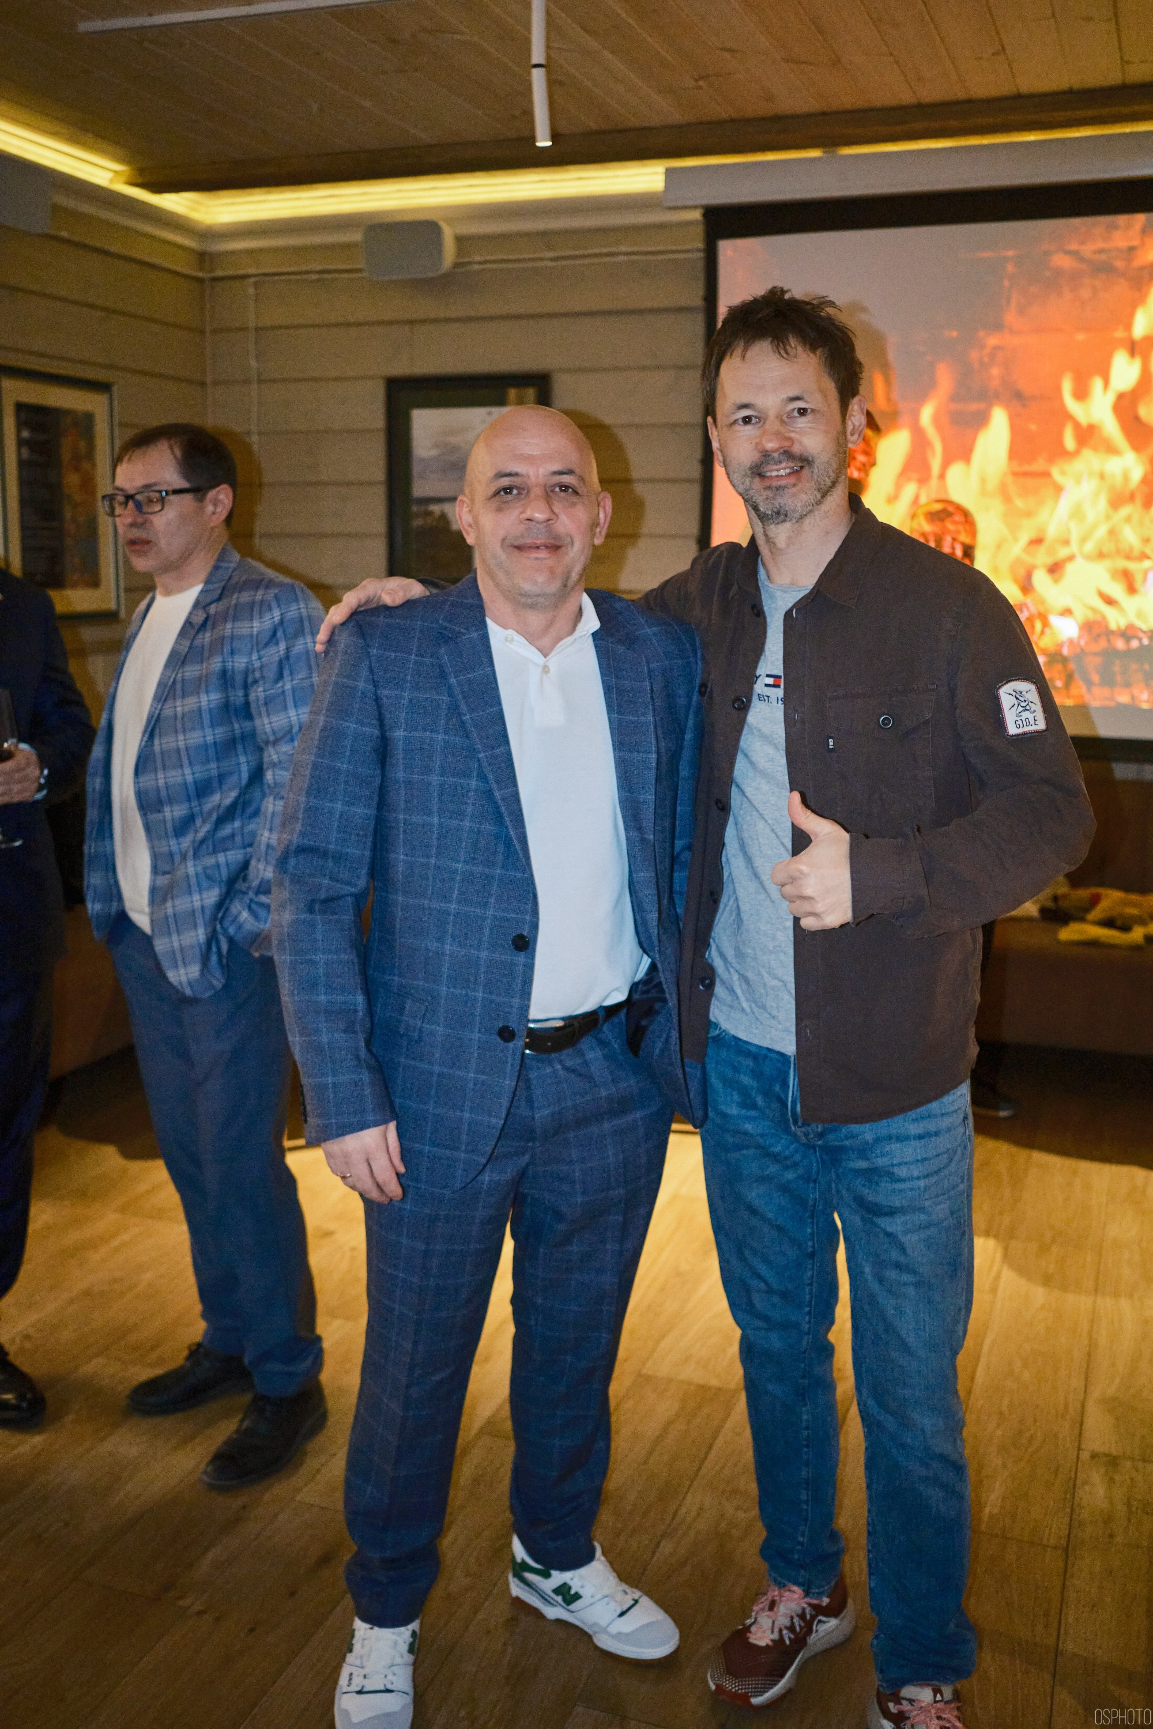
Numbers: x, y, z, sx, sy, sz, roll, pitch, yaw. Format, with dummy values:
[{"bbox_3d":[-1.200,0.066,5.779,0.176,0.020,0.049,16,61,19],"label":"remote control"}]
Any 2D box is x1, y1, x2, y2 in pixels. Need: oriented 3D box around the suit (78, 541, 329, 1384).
[{"bbox_3d":[-0.622,0.206,2.864,0.350,1.460,0.470,-7,13,-37],"label":"suit"}]

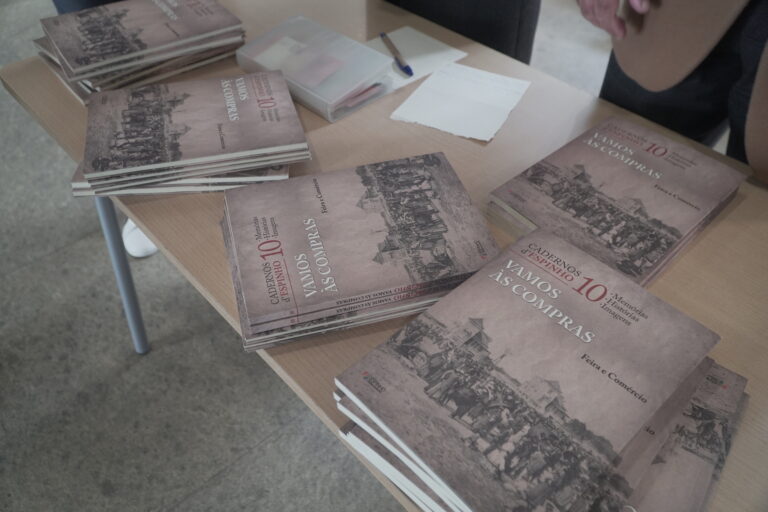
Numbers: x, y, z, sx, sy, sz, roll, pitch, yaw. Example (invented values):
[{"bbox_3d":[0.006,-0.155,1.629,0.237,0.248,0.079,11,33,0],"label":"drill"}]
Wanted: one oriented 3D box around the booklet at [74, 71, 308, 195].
[{"bbox_3d":[-0.260,-0.168,0.778,0.280,0.035,0.210,-12,47,-12],"label":"booklet"}]

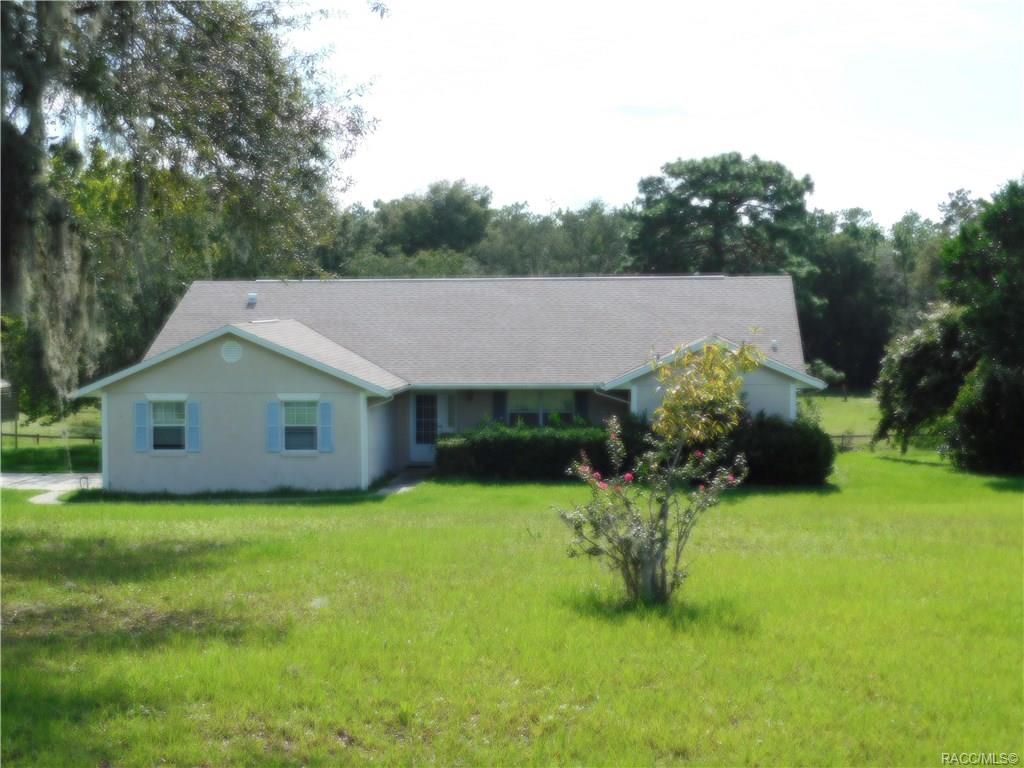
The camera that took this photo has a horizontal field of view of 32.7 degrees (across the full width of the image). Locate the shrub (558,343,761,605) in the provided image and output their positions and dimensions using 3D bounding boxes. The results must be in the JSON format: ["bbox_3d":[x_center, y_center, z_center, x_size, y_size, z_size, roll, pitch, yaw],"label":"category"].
[{"bbox_3d":[1.563,0.949,18.500,2.130,2.760,2.000,0,3,6],"label":"shrub"}]

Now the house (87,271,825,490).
[{"bbox_3d":[-0.849,-0.407,52.765,19.710,5.616,16.400,0,3,6],"label":"house"}]

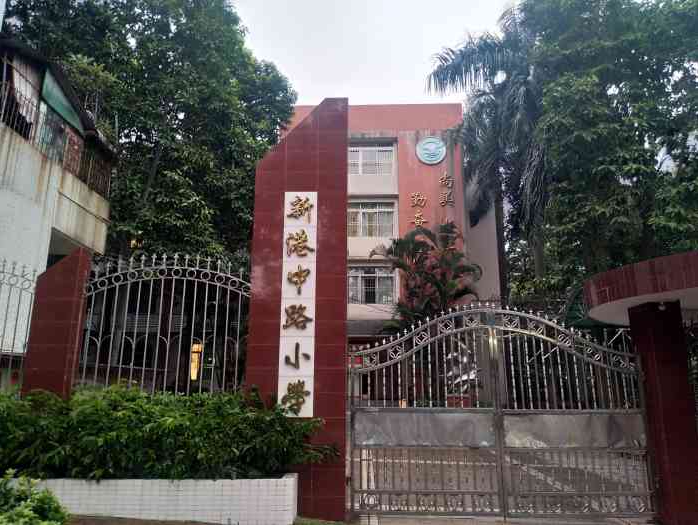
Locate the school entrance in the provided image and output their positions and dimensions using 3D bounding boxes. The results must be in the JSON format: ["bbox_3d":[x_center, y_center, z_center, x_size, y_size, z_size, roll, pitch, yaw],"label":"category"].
[{"bbox_3d":[1.900,1.896,6.999,3.850,2.700,0.130,-1,-14,3],"label":"school entrance"}]

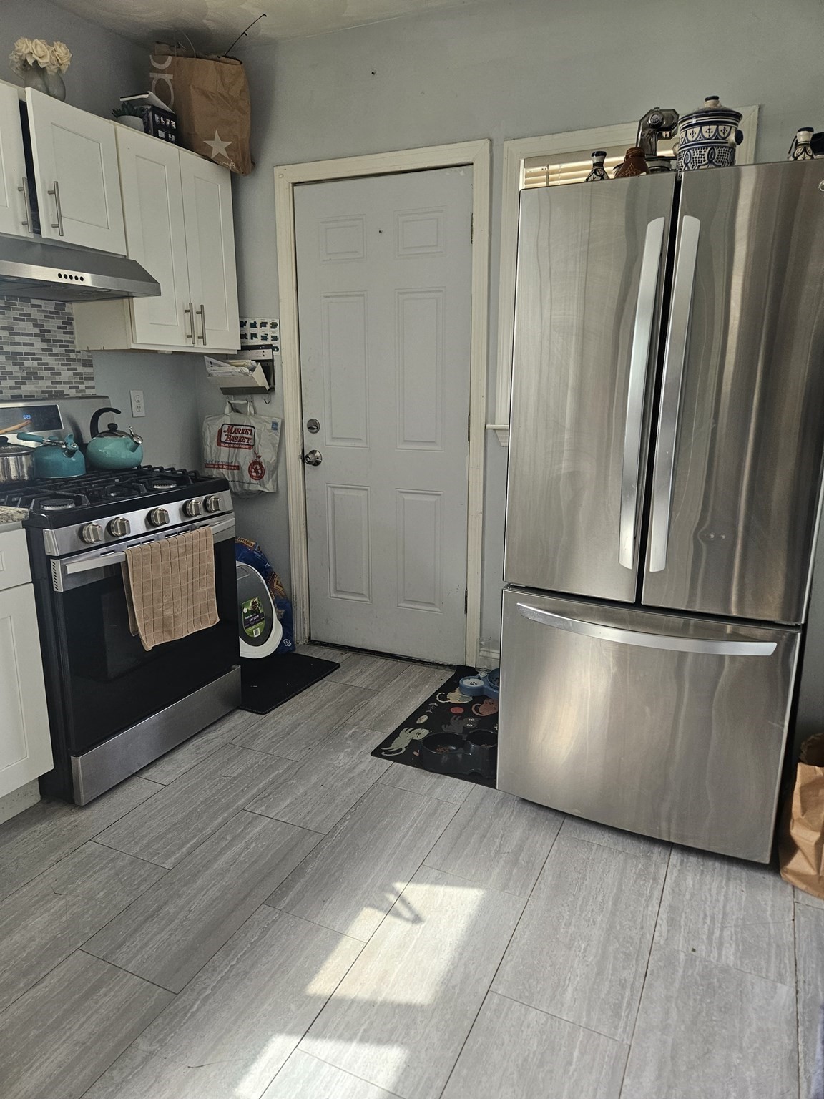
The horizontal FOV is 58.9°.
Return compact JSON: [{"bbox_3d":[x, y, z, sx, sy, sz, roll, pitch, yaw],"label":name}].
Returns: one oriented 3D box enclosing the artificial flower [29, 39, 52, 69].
[{"bbox_3d":[-1.211,-1.613,2.378,0.077,0.090,0.075,-7,16,-27],"label":"artificial flower"}]

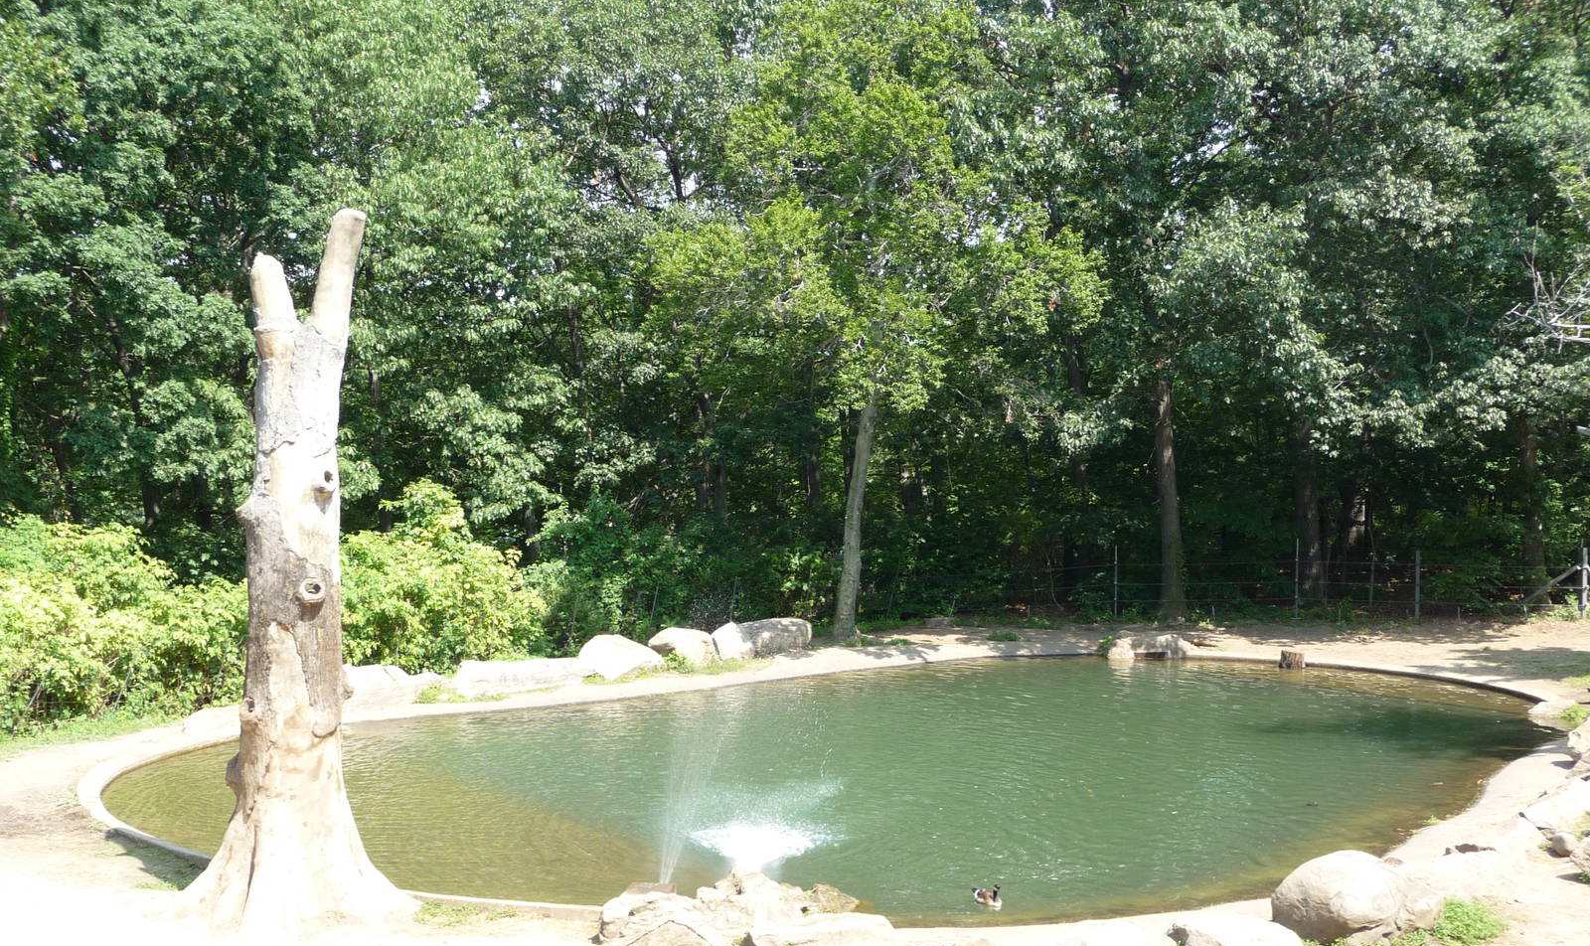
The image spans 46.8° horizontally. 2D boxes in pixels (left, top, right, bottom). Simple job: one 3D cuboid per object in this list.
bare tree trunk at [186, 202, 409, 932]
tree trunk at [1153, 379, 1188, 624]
[{"bbox_3d":[-5.900,1.040,21.700,2.600,8.300,2.400,0,2,0],"label":"bare tree trunk"},{"bbox_3d":[10.770,0.800,52.700,0.900,7.000,0.850,0,4,0],"label":"tree trunk"}]

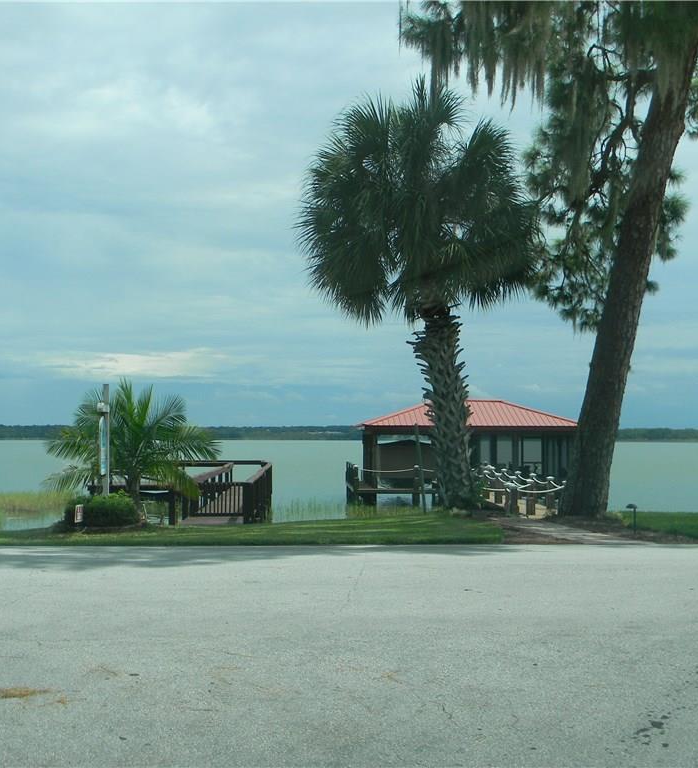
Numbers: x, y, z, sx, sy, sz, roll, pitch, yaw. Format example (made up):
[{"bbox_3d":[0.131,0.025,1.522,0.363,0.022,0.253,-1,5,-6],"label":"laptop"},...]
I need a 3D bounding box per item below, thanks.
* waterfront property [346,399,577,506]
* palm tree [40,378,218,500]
[{"bbox_3d":[4.847,2.813,44.916,9.800,4.400,7.300,0,-3,0],"label":"waterfront property"},{"bbox_3d":[-3.596,1.052,17.569,2.900,2.300,2.800,0,-3,0],"label":"palm tree"}]

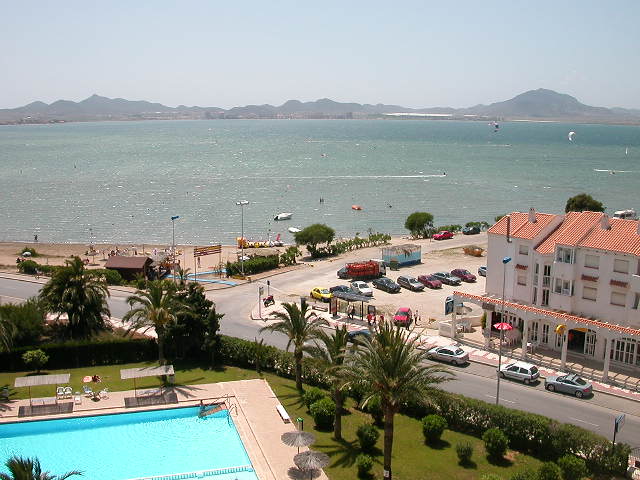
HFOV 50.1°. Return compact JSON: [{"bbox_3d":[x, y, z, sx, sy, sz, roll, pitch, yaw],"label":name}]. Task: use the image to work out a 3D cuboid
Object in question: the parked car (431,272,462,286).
[{"bbox_3d":[19.491,5.808,104.703,1.700,1.400,4.400,-7,12,-35],"label":"parked car"}]

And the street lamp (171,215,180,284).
[{"bbox_3d":[-20.215,1.631,96.749,1.150,9.951,0.400,-3,11,-18],"label":"street lamp"}]

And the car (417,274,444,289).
[{"bbox_3d":[16.708,6.031,103.507,1.650,1.380,3.950,-7,12,-35],"label":"car"}]

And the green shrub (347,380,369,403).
[{"bbox_3d":[3.318,13.098,58.962,1.722,1.586,1.722,0,10,0],"label":"green shrub"}]

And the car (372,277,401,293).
[{"bbox_3d":[8.971,6.178,92.169,1.700,1.400,4.350,-6,12,-32],"label":"car"}]

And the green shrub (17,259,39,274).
[{"bbox_3d":[-46.797,4.353,109.550,3.100,2.100,2.600,5,11,27],"label":"green shrub"}]

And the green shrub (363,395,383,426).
[{"bbox_3d":[4.544,13.501,54.538,1.600,2.200,1.600,0,10,0],"label":"green shrub"}]

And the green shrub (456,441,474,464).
[{"bbox_3d":[10.045,14.701,47.326,1.200,1.500,1.200,0,10,0],"label":"green shrub"}]

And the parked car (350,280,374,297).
[{"bbox_3d":[6.070,6.903,97.179,1.680,1.420,4.100,-5,11,-25],"label":"parked car"}]

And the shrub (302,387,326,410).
[{"bbox_3d":[-0.451,13.026,55.895,1.850,1.800,1.850,0,10,0],"label":"shrub"}]

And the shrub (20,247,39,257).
[{"bbox_3d":[-53.767,2.042,126.388,3.300,1.600,3.000,-4,11,-23],"label":"shrub"}]

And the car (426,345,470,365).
[{"bbox_3d":[12.800,11.506,68.877,4.250,1.410,1.700,8,13,38],"label":"car"}]

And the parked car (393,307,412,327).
[{"bbox_3d":[10.172,9.344,83.432,1.650,1.420,3.800,3,10,15],"label":"parked car"}]

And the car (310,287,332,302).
[{"bbox_3d":[0.245,7.183,89.940,1.660,1.400,3.850,-6,12,-32],"label":"car"}]

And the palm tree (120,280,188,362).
[{"bbox_3d":[-15.878,7.993,65.648,6.300,8.300,6.300,0,10,0],"label":"palm tree"}]

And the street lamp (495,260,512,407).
[{"bbox_3d":[14.275,7.810,53.489,0.400,12.913,1.200,8,13,37],"label":"street lamp"}]

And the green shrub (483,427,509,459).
[{"bbox_3d":[12.970,15.089,50.381,1.850,2.000,1.850,3,10,14],"label":"green shrub"}]

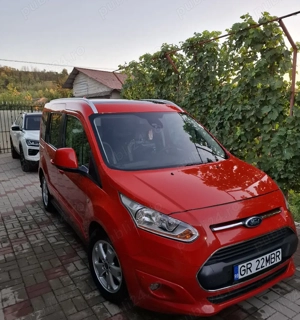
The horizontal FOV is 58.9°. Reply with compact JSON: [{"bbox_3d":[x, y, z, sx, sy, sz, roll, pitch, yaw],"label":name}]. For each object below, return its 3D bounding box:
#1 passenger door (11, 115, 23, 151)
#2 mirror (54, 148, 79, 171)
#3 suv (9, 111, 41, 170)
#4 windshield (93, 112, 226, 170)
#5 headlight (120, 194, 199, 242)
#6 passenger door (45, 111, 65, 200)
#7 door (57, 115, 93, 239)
[{"bbox_3d":[-4.395,-0.847,8.796,0.200,1.220,1.120,-4,9,-31],"label":"passenger door"},{"bbox_3d":[-0.784,-0.007,2.469,0.220,0.210,0.160,-4,9,-31],"label":"mirror"},{"bbox_3d":[-3.916,-0.822,9.797,1.930,1.810,4.850,-4,9,-31],"label":"suv"},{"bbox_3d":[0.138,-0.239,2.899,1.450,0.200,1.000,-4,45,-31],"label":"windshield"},{"bbox_3d":[0.042,0.411,1.888,0.380,0.290,0.520,-4,9,-31],"label":"headlight"},{"bbox_3d":[-1.319,-0.060,3.704,0.190,1.240,1.080,-4,9,-31],"label":"passenger door"},{"bbox_3d":[-0.783,0.092,2.803,0.200,1.220,1.060,-4,9,-31],"label":"door"}]

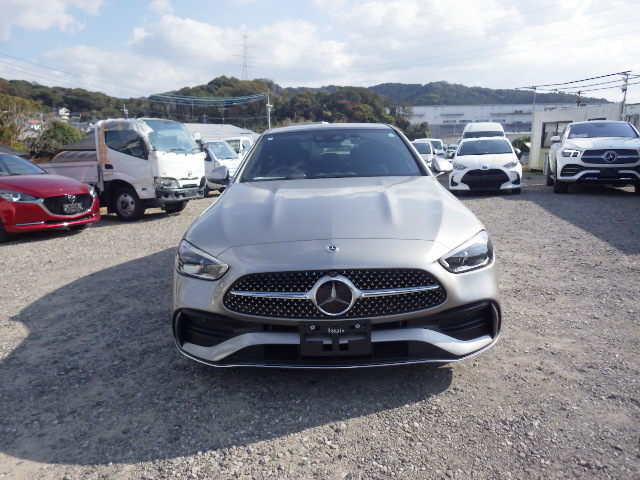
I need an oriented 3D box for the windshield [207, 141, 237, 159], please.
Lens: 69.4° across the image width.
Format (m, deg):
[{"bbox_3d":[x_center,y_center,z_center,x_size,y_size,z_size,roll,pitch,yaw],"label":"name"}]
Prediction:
[{"bbox_3d":[-2.968,-2.711,14.000,0.420,0.520,1.300,2,12,20],"label":"windshield"}]

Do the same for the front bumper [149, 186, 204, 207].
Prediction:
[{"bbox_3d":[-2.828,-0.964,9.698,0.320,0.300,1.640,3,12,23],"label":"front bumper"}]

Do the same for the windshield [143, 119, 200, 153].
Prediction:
[{"bbox_3d":[-3.015,-2.115,9.543,0.450,0.650,1.480,3,12,23],"label":"windshield"}]

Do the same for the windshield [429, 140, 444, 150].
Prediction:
[{"bbox_3d":[6.300,-5.316,26.000,1.350,0.500,0.420,0,11,8],"label":"windshield"}]

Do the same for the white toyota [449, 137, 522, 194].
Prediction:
[{"bbox_3d":[4.575,-2.126,12.893,1.695,1.500,3.940,2,12,18],"label":"white toyota"}]

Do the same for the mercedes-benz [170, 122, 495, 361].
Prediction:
[{"bbox_3d":[0.115,-0.360,4.450,1.820,1.440,4.760,-1,11,1],"label":"mercedes-benz"}]

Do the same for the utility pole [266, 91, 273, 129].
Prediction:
[{"bbox_3d":[-7.557,-18.098,70.000,0.800,10.000,0.500,-2,11,0],"label":"utility pole"}]

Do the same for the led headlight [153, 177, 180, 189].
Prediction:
[{"bbox_3d":[-3.065,-1.137,9.155,0.260,0.240,0.500,3,12,23],"label":"led headlight"}]

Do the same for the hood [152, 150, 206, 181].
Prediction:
[{"bbox_3d":[-2.874,-1.559,9.595,0.320,0.530,1.520,3,12,23],"label":"hood"}]

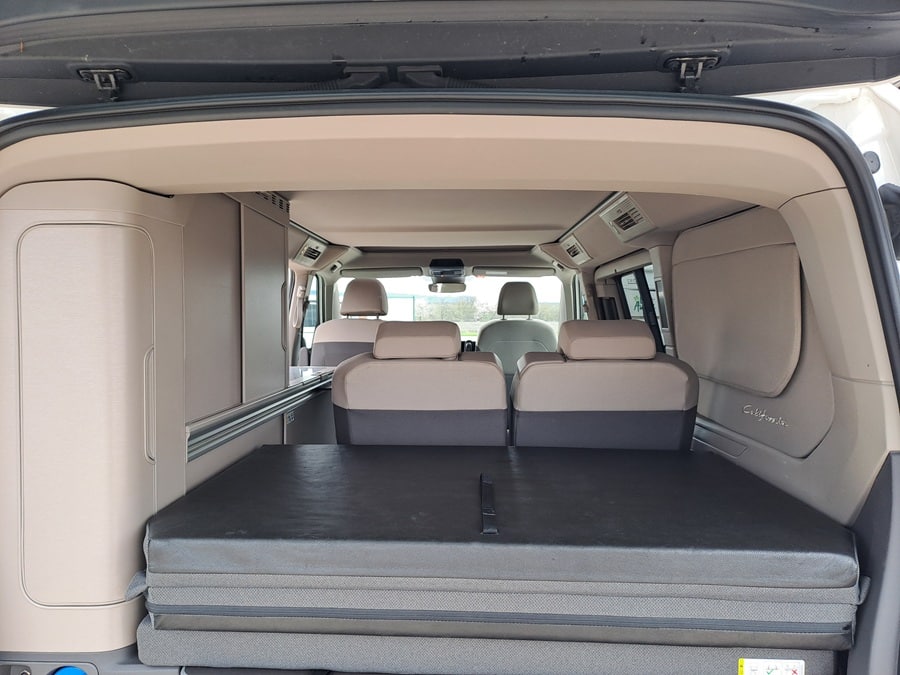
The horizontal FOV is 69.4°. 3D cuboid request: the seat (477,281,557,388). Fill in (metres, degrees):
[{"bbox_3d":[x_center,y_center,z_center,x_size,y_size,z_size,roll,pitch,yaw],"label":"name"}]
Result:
[{"bbox_3d":[0.435,0.140,4.070,0.540,1.000,0.660,0,2,2],"label":"seat"}]

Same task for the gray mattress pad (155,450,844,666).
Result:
[{"bbox_3d":[0.066,0.358,1.220,1.030,0.175,0.640,0,2,2],"label":"gray mattress pad"}]

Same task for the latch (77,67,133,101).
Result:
[{"bbox_3d":[-0.452,-0.331,0.850,0.068,0.040,0.036,0,2,2],"label":"latch"}]

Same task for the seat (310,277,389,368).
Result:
[{"bbox_3d":[-0.475,0.160,3.860,0.550,1.000,0.660,0,2,2],"label":"seat"}]

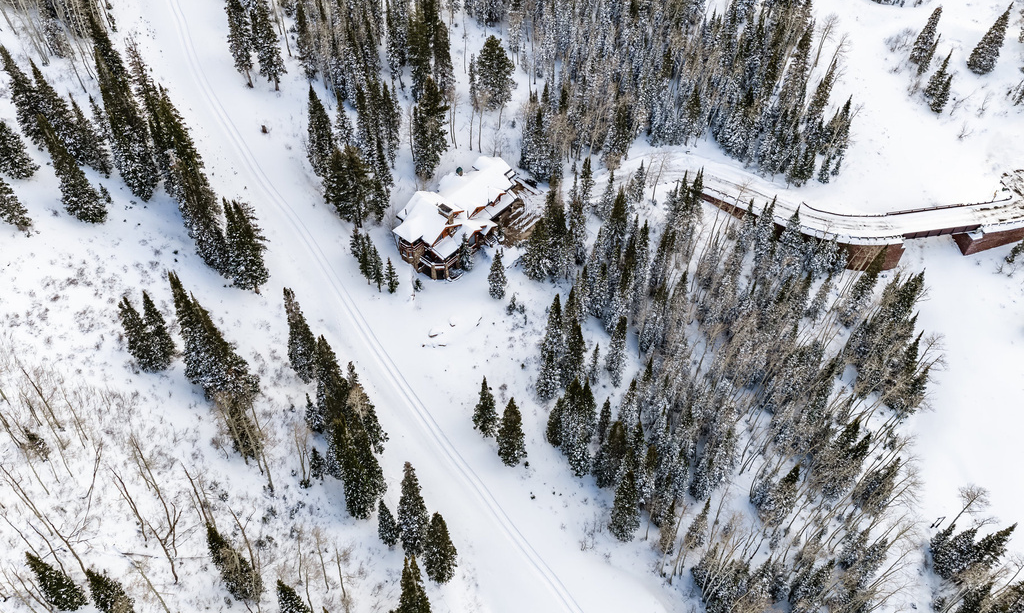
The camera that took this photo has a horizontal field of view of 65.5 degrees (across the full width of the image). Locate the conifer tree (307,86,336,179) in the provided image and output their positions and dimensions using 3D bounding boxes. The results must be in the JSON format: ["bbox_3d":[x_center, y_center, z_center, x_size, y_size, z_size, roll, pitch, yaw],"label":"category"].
[{"bbox_3d":[-37.000,-32.590,150.460,5.400,20.120,5.400,1,44,0],"label":"conifer tree"}]

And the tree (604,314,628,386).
[{"bbox_3d":[20.750,8.260,153.840,4.800,18.280,4.800,1,44,0],"label":"tree"}]

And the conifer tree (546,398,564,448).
[{"bbox_3d":[6.980,16.790,117.120,4.000,10.710,4.000,1,44,0],"label":"conifer tree"}]

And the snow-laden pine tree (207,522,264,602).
[{"bbox_3d":[-36.490,31.510,101.670,6.200,15.800,6.200,1,44,0],"label":"snow-laden pine tree"}]

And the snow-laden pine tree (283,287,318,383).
[{"bbox_3d":[-30.970,4.000,113.210,4.500,18.500,4.500,2,45,0],"label":"snow-laden pine tree"}]

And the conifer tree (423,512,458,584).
[{"bbox_3d":[-9.510,30.600,102.630,5.200,15.580,5.200,1,44,0],"label":"conifer tree"}]

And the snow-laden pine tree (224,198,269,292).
[{"bbox_3d":[-51.080,-11.230,150.080,7.400,22.810,7.400,1,44,0],"label":"snow-laden pine tree"}]

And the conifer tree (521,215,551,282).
[{"bbox_3d":[5.170,-12.110,162.970,6.200,15.270,6.200,1,44,0],"label":"conifer tree"}]

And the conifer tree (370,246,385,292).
[{"bbox_3d":[-23.320,-6.480,135.860,3.000,10.200,3.000,1,44,0],"label":"conifer tree"}]

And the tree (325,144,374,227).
[{"bbox_3d":[-30.380,-22.560,145.180,8.800,15.820,8.800,1,44,0],"label":"tree"}]

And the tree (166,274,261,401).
[{"bbox_3d":[-46.400,3.530,119.000,11.500,24.500,11.500,1,44,0],"label":"tree"}]

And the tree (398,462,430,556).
[{"bbox_3d":[-12.520,24.450,97.770,4.400,19.050,4.400,2,45,0],"label":"tree"}]

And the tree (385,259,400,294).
[{"bbox_3d":[-20.780,-5.320,136.830,3.000,7.260,3.000,1,44,0],"label":"tree"}]

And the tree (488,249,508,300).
[{"bbox_3d":[-2.310,-5.360,128.720,2.980,10.160,2.980,2,45,0],"label":"tree"}]

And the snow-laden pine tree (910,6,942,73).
[{"bbox_3d":[108.560,-69.440,207.030,5.400,17.300,5.400,1,44,0],"label":"snow-laden pine tree"}]

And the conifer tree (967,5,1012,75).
[{"bbox_3d":[108.830,-60.190,179.220,6.600,16.350,6.600,2,45,0],"label":"conifer tree"}]

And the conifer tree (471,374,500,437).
[{"bbox_3d":[-3.750,13.530,112.110,3.780,11.810,3.780,2,45,0],"label":"conifer tree"}]

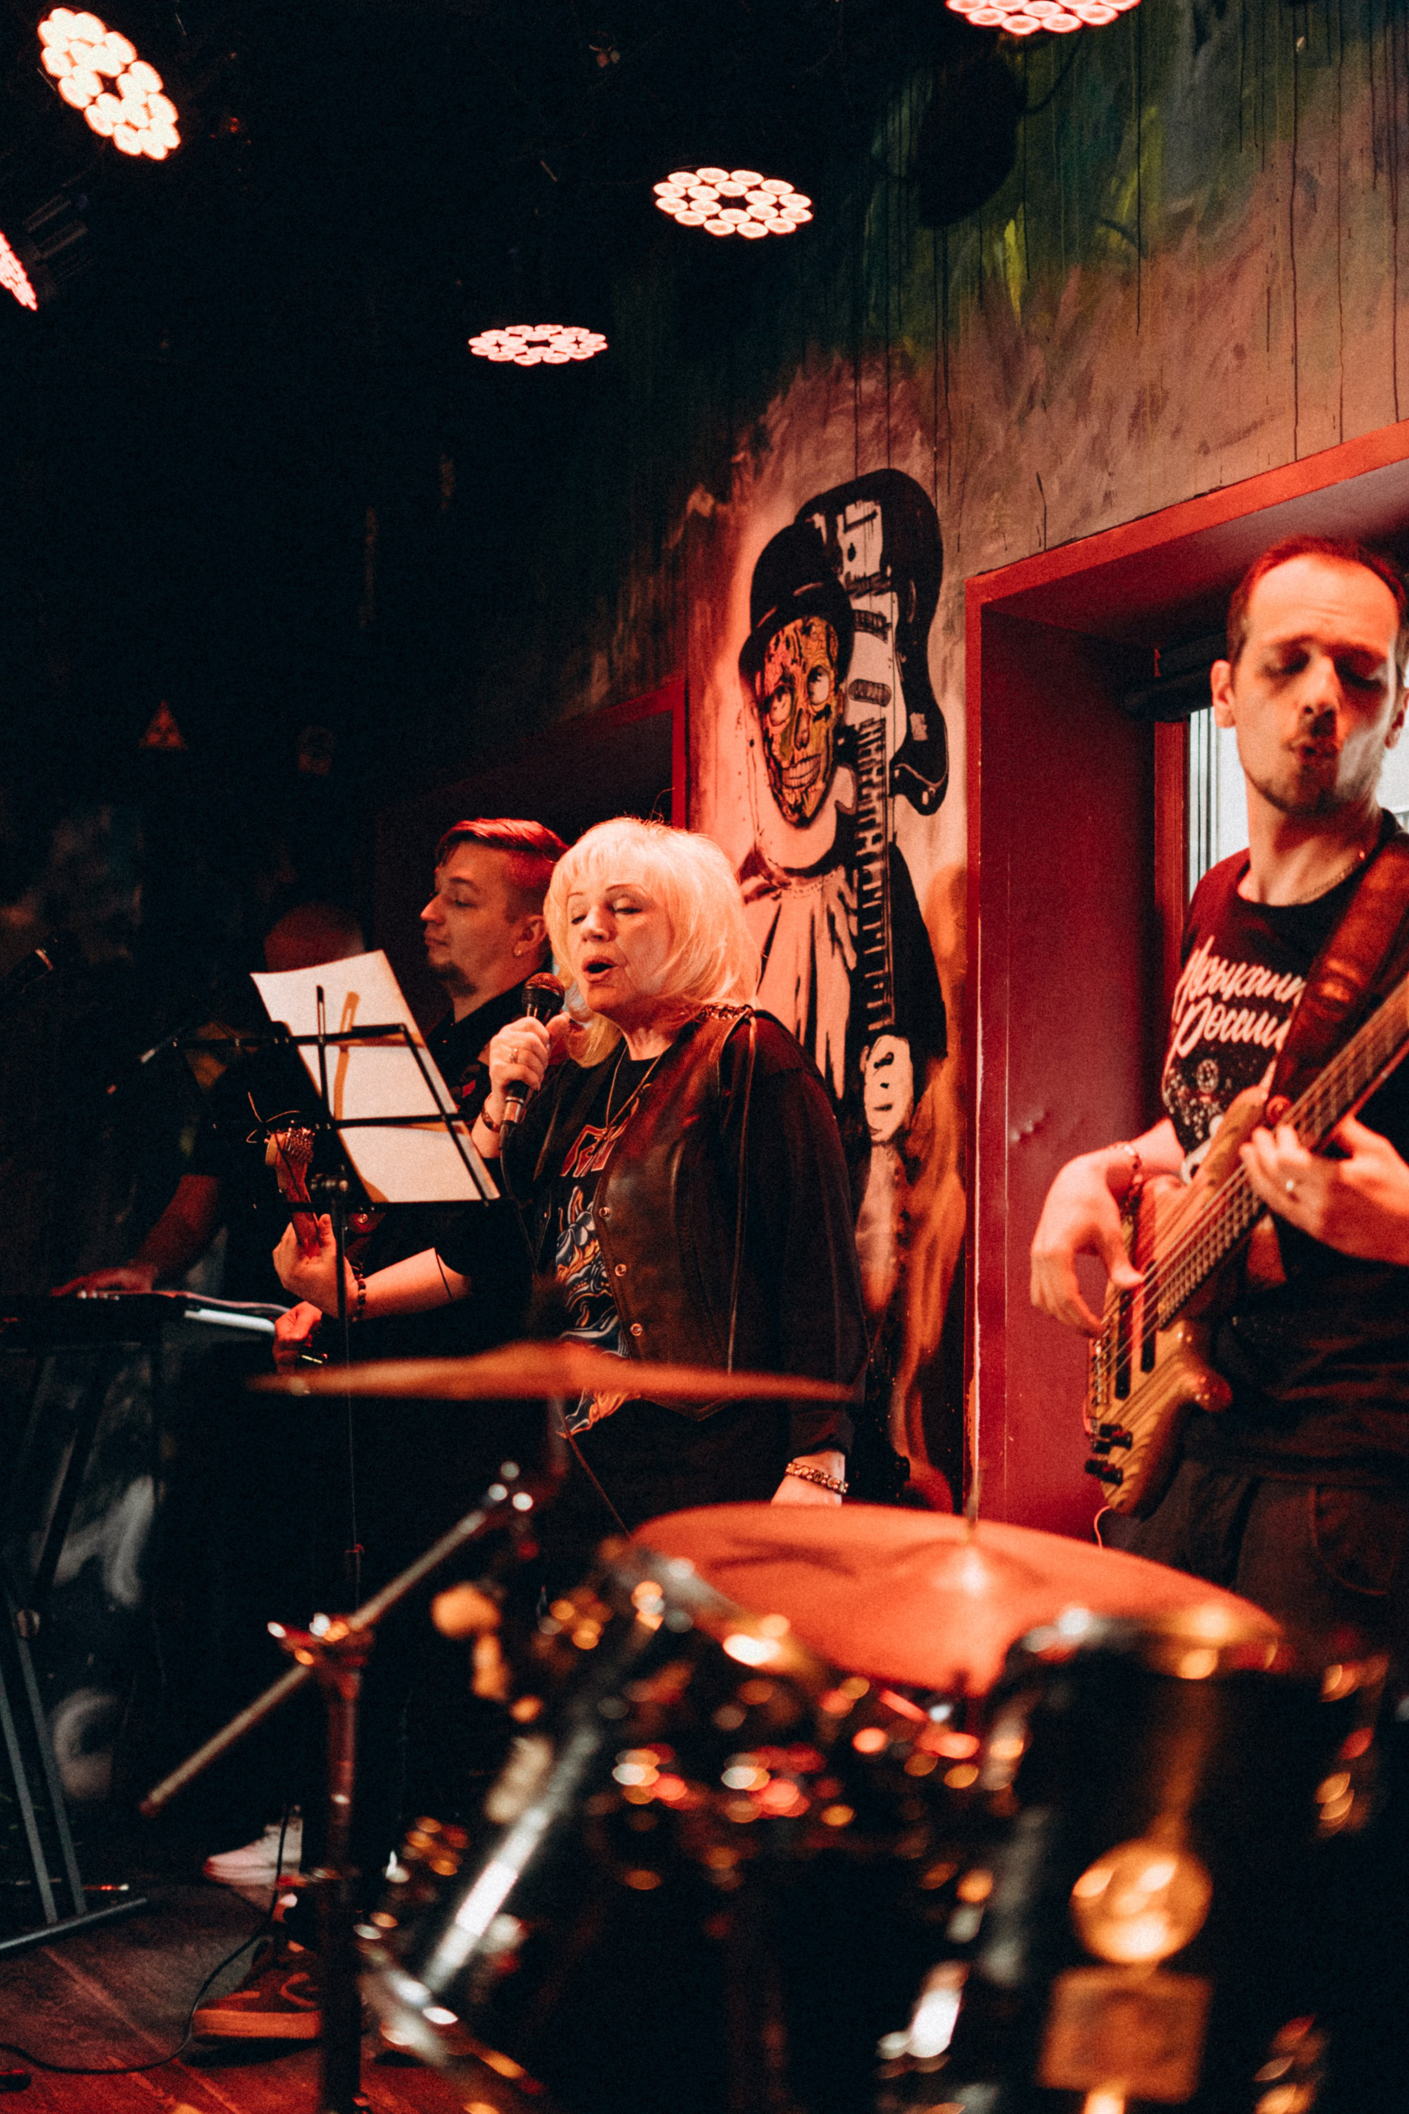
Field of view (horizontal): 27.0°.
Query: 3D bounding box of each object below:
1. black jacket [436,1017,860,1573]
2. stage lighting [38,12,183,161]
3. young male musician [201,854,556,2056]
[{"bbox_3d":[-0.060,0.275,3.600,0.340,0.640,0.500,2,-3,-40],"label":"black jacket"},{"bbox_3d":[-0.547,-0.978,2.860,0.210,0.130,0.210,49,-25,-22],"label":"stage lighting"},{"bbox_3d":[-0.460,0.540,4.250,0.480,1.770,0.530,0,-1,-14],"label":"young male musician"}]

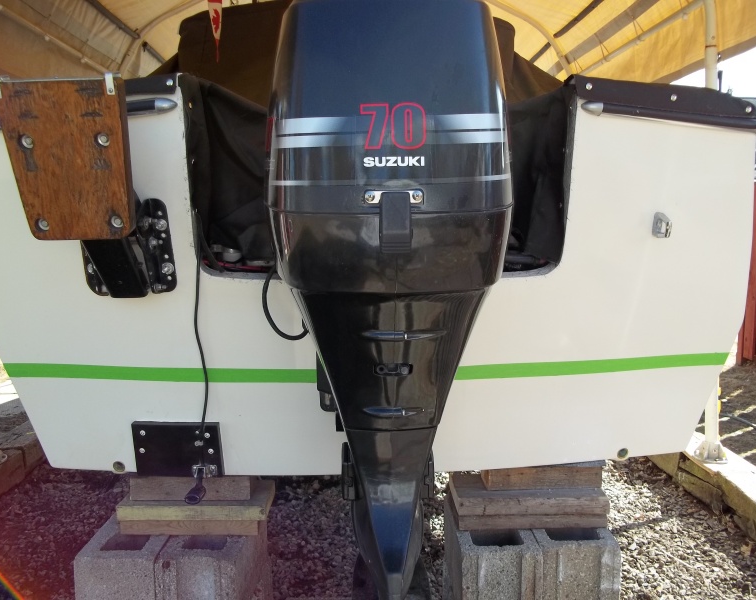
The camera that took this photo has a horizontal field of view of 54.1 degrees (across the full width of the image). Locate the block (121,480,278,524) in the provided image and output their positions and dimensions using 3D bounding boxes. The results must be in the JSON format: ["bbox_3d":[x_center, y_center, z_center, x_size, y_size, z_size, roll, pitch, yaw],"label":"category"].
[{"bbox_3d":[-0.495,0.559,2.081,0.395,0.038,0.235,-1,4,0],"label":"block"}]

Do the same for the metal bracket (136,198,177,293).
[{"bbox_3d":[-0.533,-0.126,1.786,0.050,0.228,0.075,1,17,7],"label":"metal bracket"}]

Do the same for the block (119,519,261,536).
[{"bbox_3d":[-0.501,0.598,2.081,0.367,0.038,0.235,-1,4,0],"label":"block"}]

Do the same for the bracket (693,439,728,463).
[{"bbox_3d":[1.387,0.627,3.080,0.105,0.082,0.105,-1,4,0],"label":"bracket"}]

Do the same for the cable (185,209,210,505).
[{"bbox_3d":[-0.458,0.141,1.875,0.055,0.760,0.060,2,11,0],"label":"cable"}]

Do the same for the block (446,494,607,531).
[{"bbox_3d":[0.406,0.582,2.076,0.391,0.038,0.235,-1,4,-2],"label":"block"}]

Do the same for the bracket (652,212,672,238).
[{"bbox_3d":[0.699,-0.181,1.816,0.038,0.058,0.030,-4,17,-8],"label":"bracket"}]

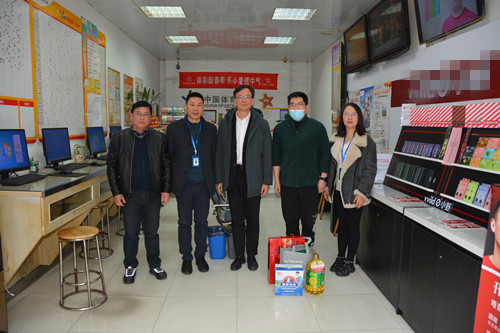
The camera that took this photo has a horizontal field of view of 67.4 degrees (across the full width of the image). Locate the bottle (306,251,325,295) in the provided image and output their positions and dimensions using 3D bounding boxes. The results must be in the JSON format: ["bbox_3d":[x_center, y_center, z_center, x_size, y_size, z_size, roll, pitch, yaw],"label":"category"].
[{"bbox_3d":[0.584,0.926,3.297,0.160,0.340,0.150,1,7,8],"label":"bottle"}]

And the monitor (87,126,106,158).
[{"bbox_3d":[-1.897,-0.279,4.619,0.170,0.390,0.510,0,7,-1],"label":"monitor"}]

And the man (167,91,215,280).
[{"bbox_3d":[-0.565,0.159,3.711,0.520,1.760,0.330,-1,7,-12],"label":"man"}]

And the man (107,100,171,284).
[{"bbox_3d":[-1.022,0.233,3.495,0.560,1.660,0.340,-2,7,-19],"label":"man"}]

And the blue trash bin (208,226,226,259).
[{"bbox_3d":[-0.353,0.841,4.168,0.200,0.300,0.250,0,7,-2],"label":"blue trash bin"}]

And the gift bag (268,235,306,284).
[{"bbox_3d":[0.336,0.856,3.481,0.335,0.440,0.110,-1,7,-8],"label":"gift bag"}]

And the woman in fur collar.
[{"bbox_3d":[0.972,0.220,3.692,0.480,1.660,0.340,4,8,26],"label":"woman in fur collar"}]

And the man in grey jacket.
[{"bbox_3d":[-0.056,0.110,3.810,0.580,1.840,0.340,0,7,-2],"label":"man in grey jacket"}]

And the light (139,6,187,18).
[{"bbox_3d":[-1.282,-2.310,5.583,0.600,0.070,0.600,0,7,-2],"label":"light"}]

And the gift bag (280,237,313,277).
[{"bbox_3d":[0.398,0.878,3.380,0.250,0.420,0.120,1,7,4],"label":"gift bag"}]

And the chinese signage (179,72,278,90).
[{"bbox_3d":[-0.556,-2.274,10.038,2.640,0.425,0.020,0,7,-2],"label":"chinese signage"}]

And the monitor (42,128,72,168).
[{"bbox_3d":[-1.923,-0.178,3.744,0.170,0.390,0.510,0,7,-2],"label":"monitor"}]

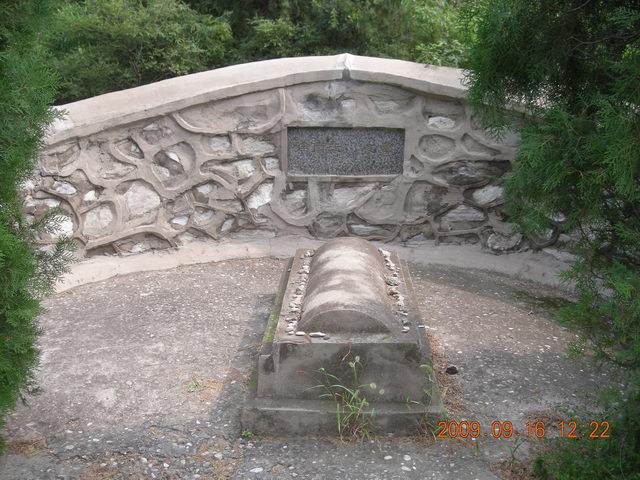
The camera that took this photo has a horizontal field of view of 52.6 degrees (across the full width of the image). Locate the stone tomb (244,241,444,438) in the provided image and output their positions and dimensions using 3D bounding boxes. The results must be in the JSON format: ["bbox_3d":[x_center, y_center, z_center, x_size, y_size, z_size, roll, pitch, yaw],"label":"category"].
[{"bbox_3d":[0.149,0.435,3.718,0.907,0.540,1.645,1,15,2],"label":"stone tomb"}]

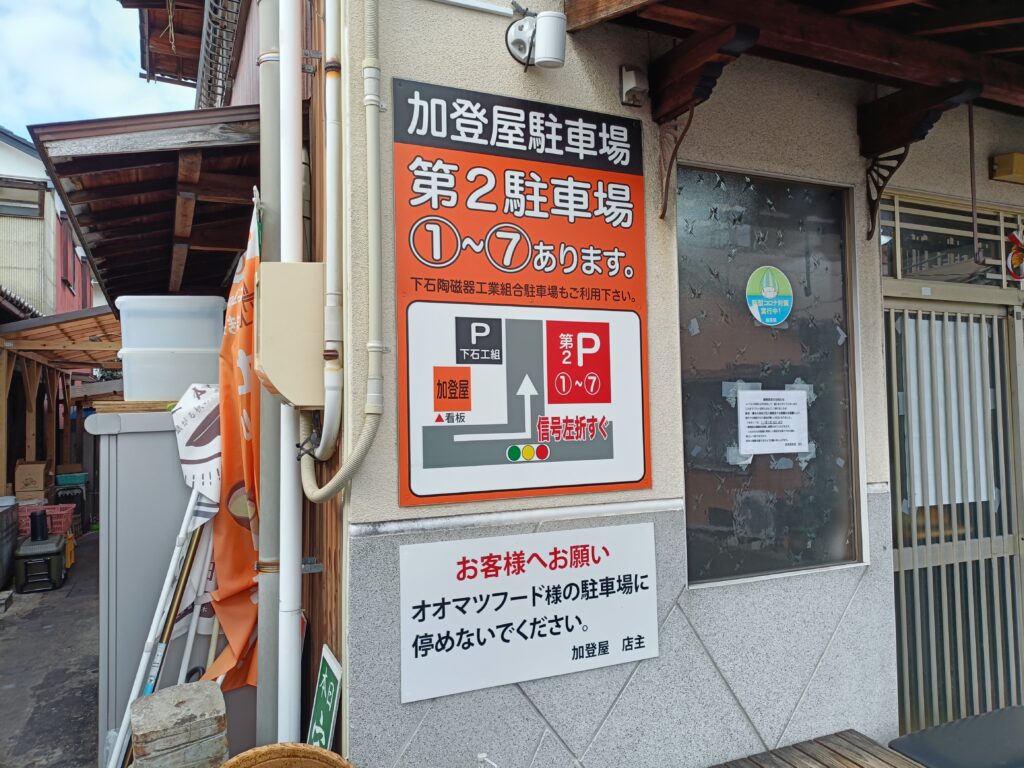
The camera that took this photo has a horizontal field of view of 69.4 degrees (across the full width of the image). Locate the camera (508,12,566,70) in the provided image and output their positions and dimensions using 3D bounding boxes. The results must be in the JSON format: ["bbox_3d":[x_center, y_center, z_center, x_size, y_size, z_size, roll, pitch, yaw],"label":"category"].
[{"bbox_3d":[0.086,-0.977,2.080,0.138,0.180,0.157,0,-2,-24],"label":"camera"}]

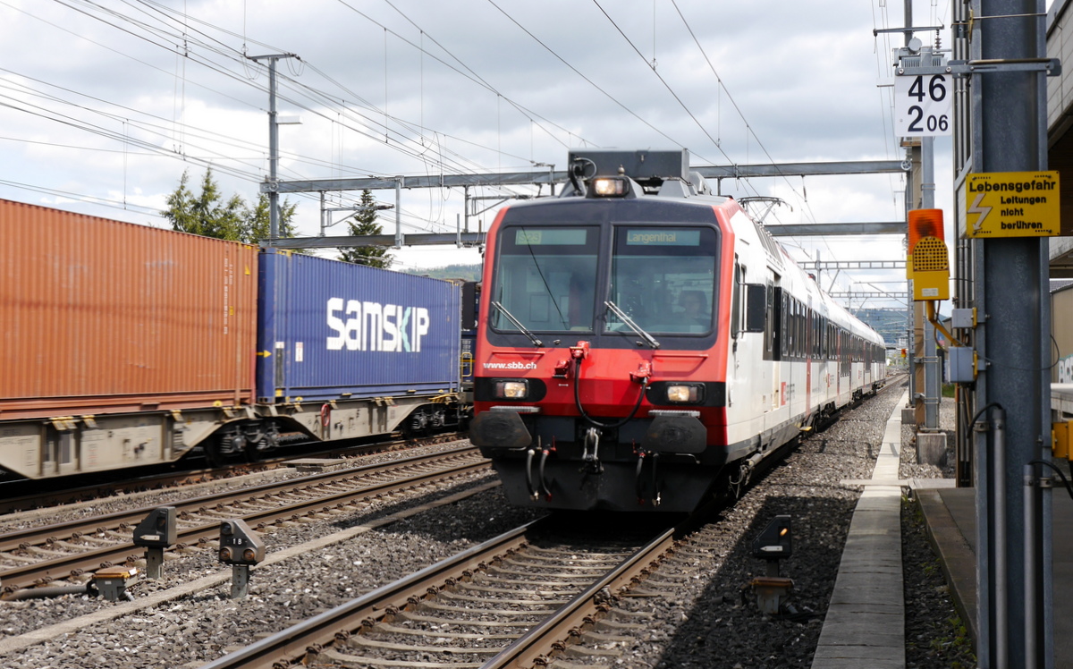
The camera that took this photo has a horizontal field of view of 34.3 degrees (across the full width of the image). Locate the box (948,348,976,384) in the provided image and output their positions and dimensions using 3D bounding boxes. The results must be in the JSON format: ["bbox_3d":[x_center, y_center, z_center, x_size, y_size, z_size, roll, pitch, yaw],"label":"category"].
[{"bbox_3d":[1.861,0.135,7.600,0.104,0.151,0.130,-1,-1,11],"label":"box"}]

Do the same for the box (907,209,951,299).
[{"bbox_3d":[1.738,-0.352,7.700,0.182,0.395,0.200,-1,-1,11],"label":"box"}]

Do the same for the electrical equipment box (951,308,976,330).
[{"bbox_3d":[1.867,-0.070,7.600,0.092,0.085,0.090,-1,-1,11],"label":"electrical equipment box"}]

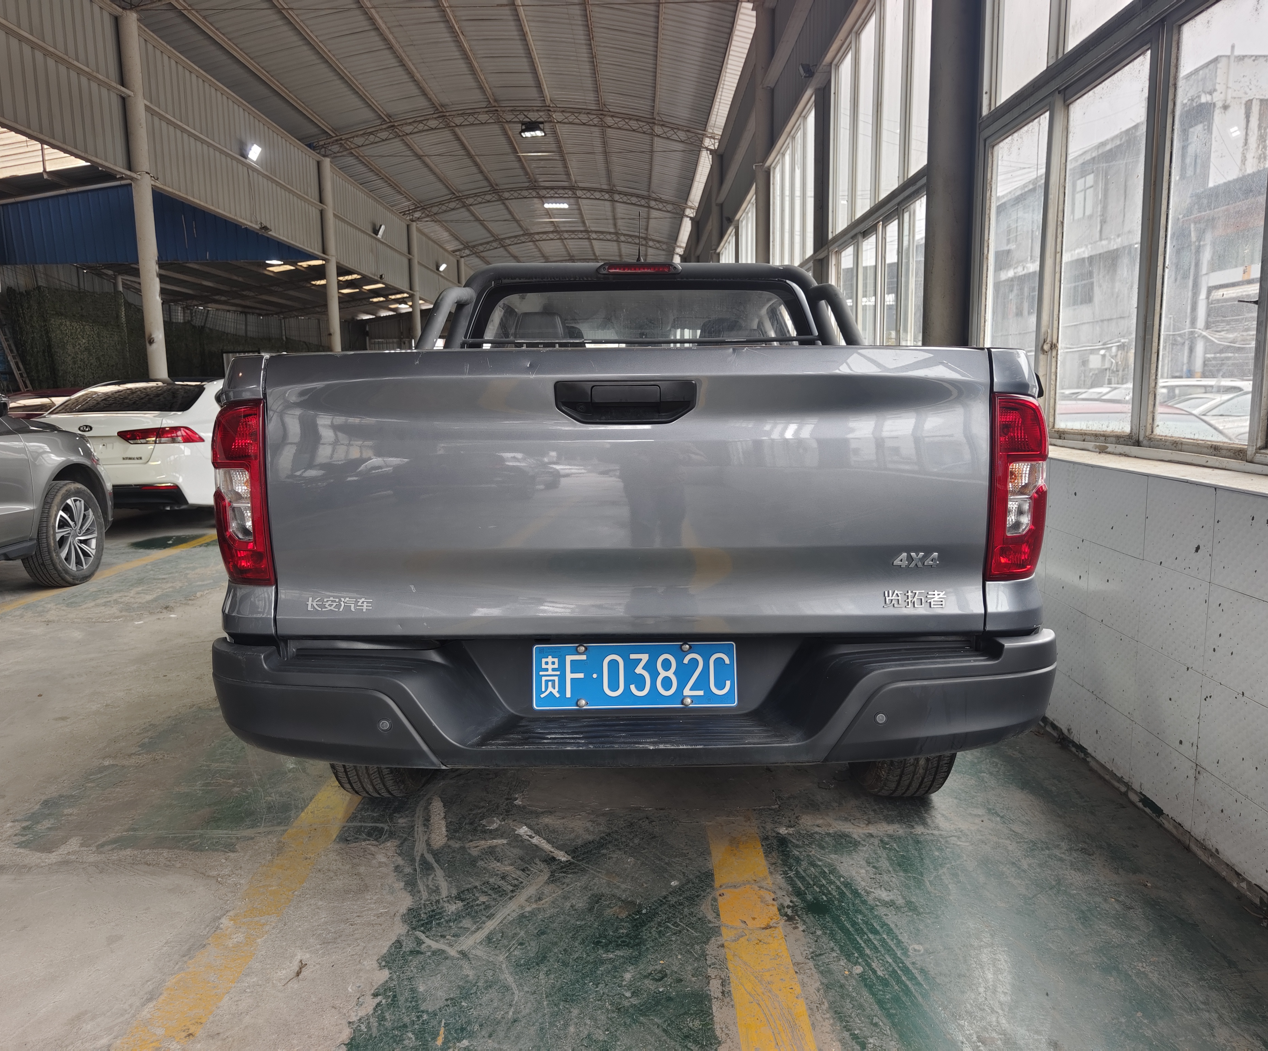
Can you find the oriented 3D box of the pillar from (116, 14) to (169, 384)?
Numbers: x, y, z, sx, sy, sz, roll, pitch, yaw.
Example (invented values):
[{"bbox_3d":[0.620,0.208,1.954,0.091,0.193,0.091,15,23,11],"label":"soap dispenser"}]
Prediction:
[{"bbox_3d":[-6.402,-3.477,12.291,0.225,6.060,0.225,-1,8,0],"label":"pillar"}]

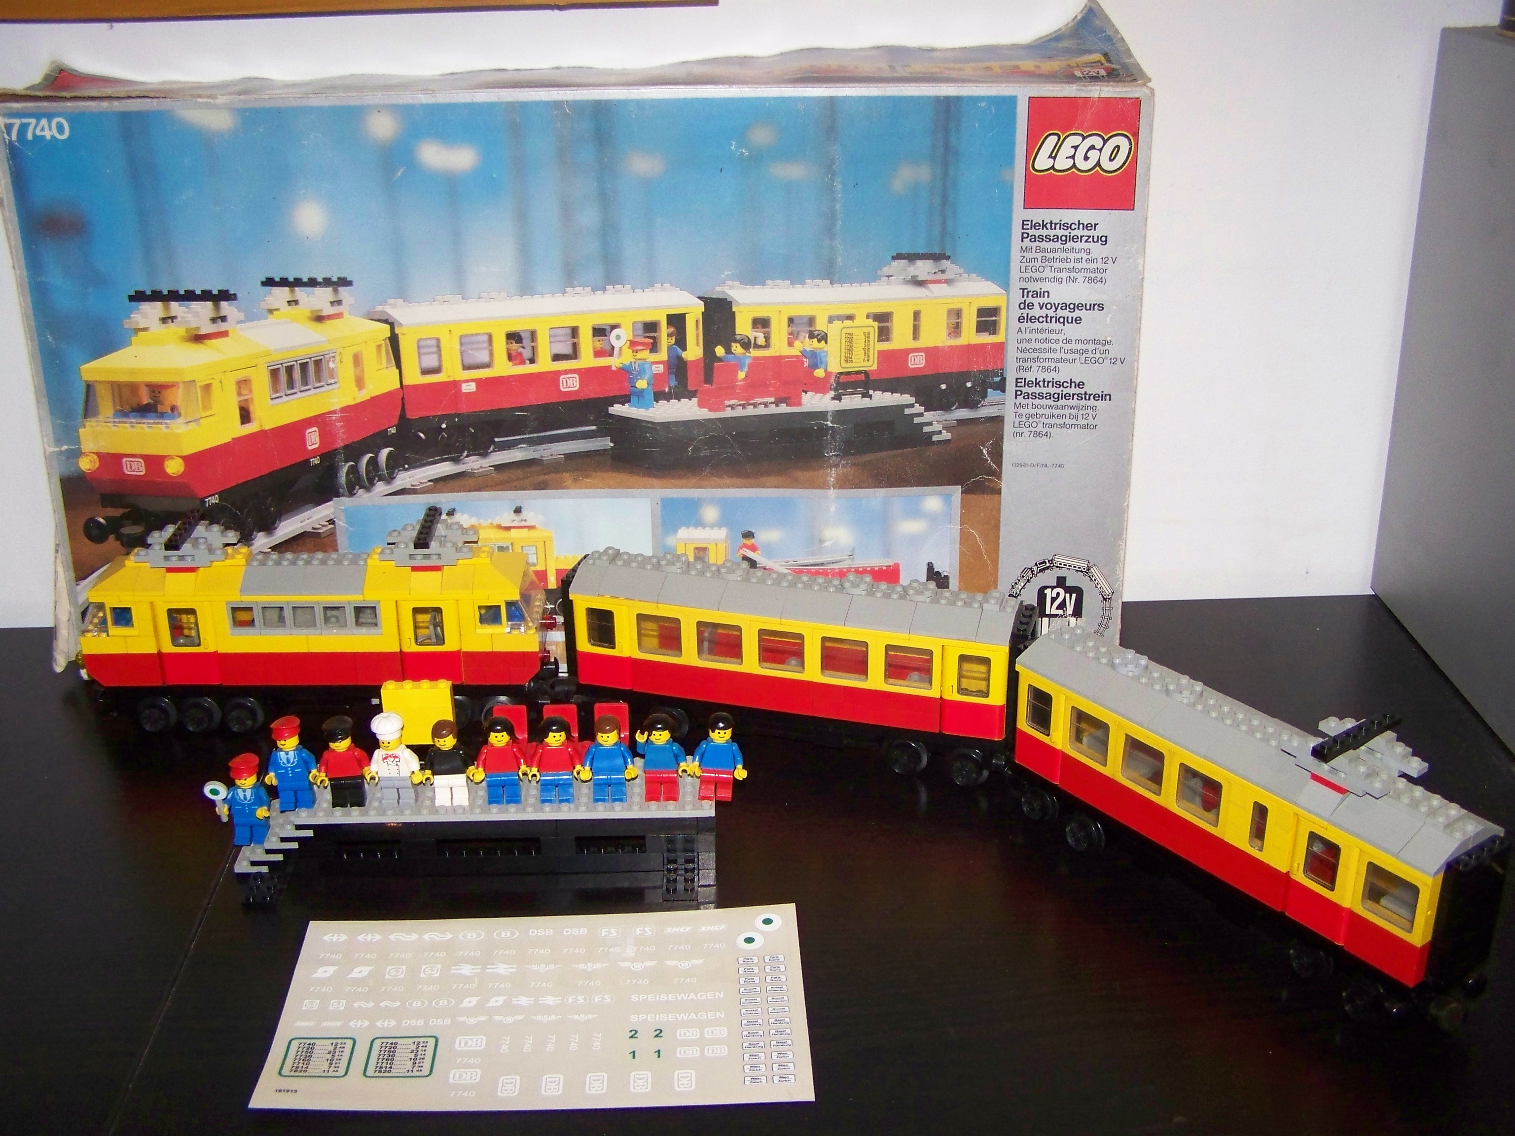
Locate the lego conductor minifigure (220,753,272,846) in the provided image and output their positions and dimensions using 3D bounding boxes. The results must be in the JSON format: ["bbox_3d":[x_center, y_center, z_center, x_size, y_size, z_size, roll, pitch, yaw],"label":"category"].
[{"bbox_3d":[-0.233,0.108,0.765,0.025,0.043,0.015,-1,24,0],"label":"lego conductor minifigure"}]

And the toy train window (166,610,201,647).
[{"bbox_3d":[-0.300,0.031,0.870,0.016,0.022,0.004,0,23,0],"label":"toy train window"}]

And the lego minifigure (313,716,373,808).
[{"bbox_3d":[-0.187,0.090,0.757,0.025,0.043,0.015,-1,24,0],"label":"lego minifigure"}]

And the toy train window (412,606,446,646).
[{"bbox_3d":[-0.172,0.031,0.870,0.016,0.022,0.004,0,23,0],"label":"toy train window"}]

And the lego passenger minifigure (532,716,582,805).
[{"bbox_3d":[-0.092,0.088,0.757,0.025,0.042,0.015,-1,24,0],"label":"lego passenger minifigure"}]

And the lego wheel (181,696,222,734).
[{"bbox_3d":[-0.299,0.080,0.894,0.020,0.020,0.008,0,23,0],"label":"lego wheel"}]

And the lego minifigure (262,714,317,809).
[{"bbox_3d":[-0.212,0.089,0.761,0.025,0.045,0.015,-4,23,-8],"label":"lego minifigure"}]

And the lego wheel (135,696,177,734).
[{"bbox_3d":[-0.323,0.080,0.894,0.020,0.020,0.008,0,23,0],"label":"lego wheel"}]

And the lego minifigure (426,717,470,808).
[{"bbox_3d":[-0.140,0.089,0.757,0.025,0.042,0.015,-1,24,0],"label":"lego minifigure"}]

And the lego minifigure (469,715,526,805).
[{"bbox_3d":[-0.117,0.089,0.765,0.025,0.043,0.015,-2,23,-4],"label":"lego minifigure"}]

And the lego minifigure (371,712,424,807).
[{"bbox_3d":[-0.166,0.088,0.763,0.025,0.047,0.015,0,23,0],"label":"lego minifigure"}]

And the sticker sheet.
[{"bbox_3d":[-0.088,0.178,0.683,0.214,0.003,0.119,-1,24,0],"label":"sticker sheet"}]

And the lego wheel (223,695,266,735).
[{"bbox_3d":[-0.275,0.079,0.892,0.018,0.018,0.008,0,24,2],"label":"lego wheel"}]

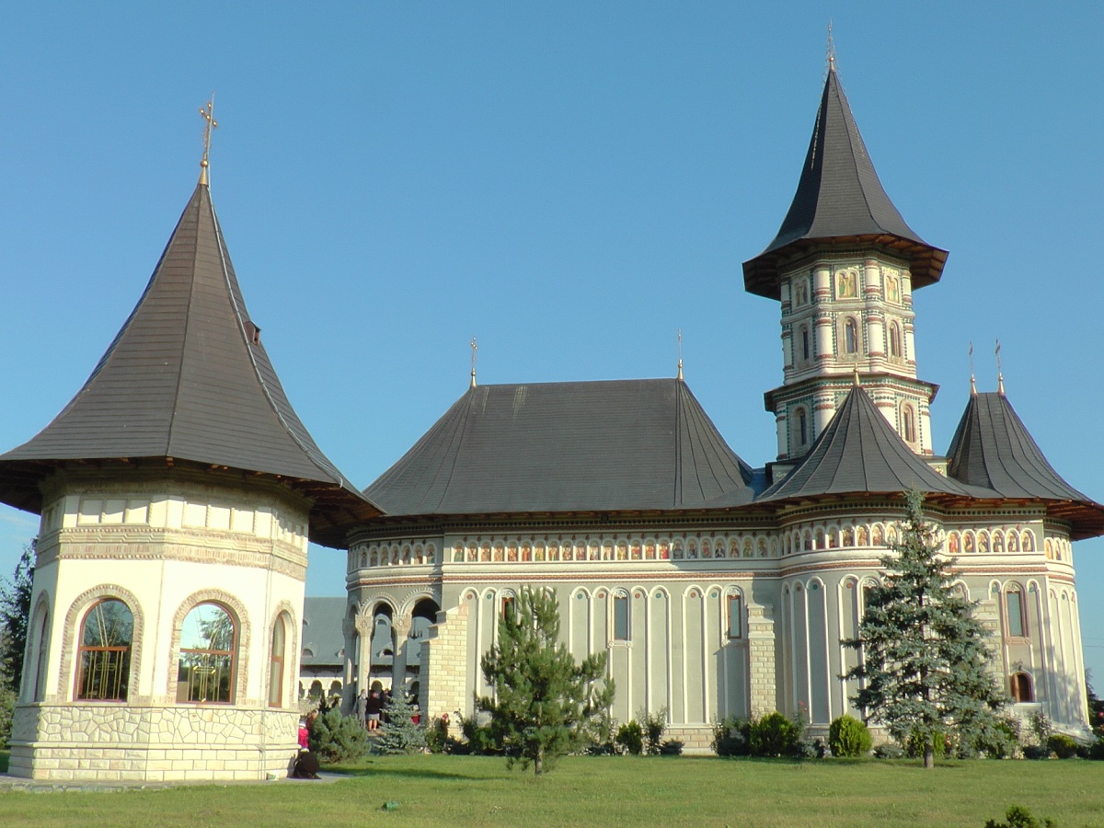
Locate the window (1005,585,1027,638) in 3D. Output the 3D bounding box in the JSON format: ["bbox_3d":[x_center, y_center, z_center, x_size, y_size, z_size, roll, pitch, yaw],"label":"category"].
[{"bbox_3d":[18.581,7.968,47.238,0.841,2.041,0.220,-2,-15,9],"label":"window"}]

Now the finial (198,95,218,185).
[{"bbox_3d":[-11.282,-9.018,38.685,0.280,3.136,0.950,-2,-15,10],"label":"finial"}]

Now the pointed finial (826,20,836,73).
[{"bbox_3d":[14.259,-18.832,60.432,0.471,2.968,0.420,-2,-15,9],"label":"pointed finial"}]

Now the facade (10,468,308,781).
[{"bbox_3d":[-11.365,6.486,34.475,7.400,7.810,7.400,1,-15,-3],"label":"facade"}]

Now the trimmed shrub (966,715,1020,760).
[{"bbox_3d":[16.242,11.886,43.446,1.861,1.537,1.709,-2,-15,10],"label":"trimmed shrub"}]

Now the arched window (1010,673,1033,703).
[{"bbox_3d":[18.240,10.630,45.827,0.830,1.200,0.250,-2,-15,10],"label":"arched window"}]

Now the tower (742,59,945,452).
[{"bbox_3d":[14.132,-7.692,57.530,9.300,21.200,9.300,-2,-15,9],"label":"tower"}]

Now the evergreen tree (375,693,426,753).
[{"bbox_3d":[-5.916,12.187,46.413,1.914,2.344,1.914,-2,-15,10],"label":"evergreen tree"}]

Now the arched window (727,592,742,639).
[{"bbox_3d":[7.537,8.296,48.701,0.620,1.980,0.250,-2,-15,10],"label":"arched window"}]

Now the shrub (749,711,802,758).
[{"bbox_3d":[8.885,12.712,46.803,2.116,1.832,1.905,-2,-15,9],"label":"shrub"}]

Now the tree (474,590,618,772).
[{"bbox_3d":[-0.171,7.597,33.775,3.950,5.242,3.753,-2,-15,9],"label":"tree"}]

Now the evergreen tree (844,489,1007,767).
[{"bbox_3d":[12.827,7.236,40.554,5.372,9.436,5.372,-2,-15,10],"label":"evergreen tree"}]

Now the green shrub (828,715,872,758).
[{"bbox_3d":[11.149,12.038,44.066,1.649,1.592,1.649,-2,-15,9],"label":"green shrub"}]

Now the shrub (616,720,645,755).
[{"bbox_3d":[3.238,13.311,48.581,1.136,1.388,1.136,-2,-15,9],"label":"shrub"}]

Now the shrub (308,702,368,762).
[{"bbox_3d":[-7.093,10.572,39.388,1.895,2.134,1.837,-2,-15,10],"label":"shrub"}]

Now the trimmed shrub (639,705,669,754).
[{"bbox_3d":[4.178,13.020,48.492,1.210,1.899,1.210,-2,-15,9],"label":"trimmed shrub"}]

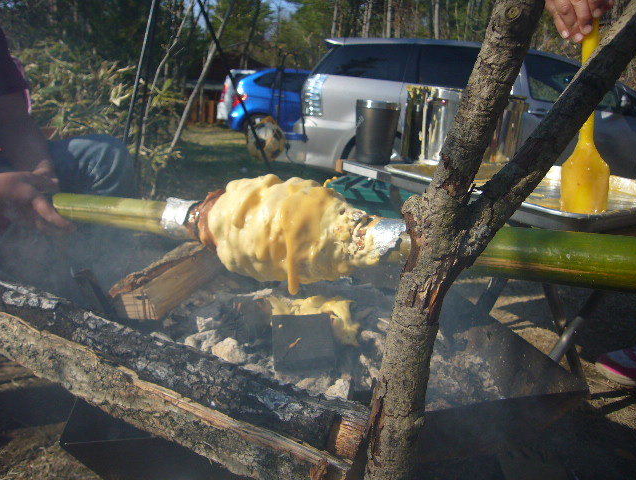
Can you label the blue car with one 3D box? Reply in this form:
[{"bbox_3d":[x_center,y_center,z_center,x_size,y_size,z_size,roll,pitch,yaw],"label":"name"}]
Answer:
[{"bbox_3d":[0.175,-2.652,10.388,4.000,1.490,1.700,0,16,-11],"label":"blue car"}]

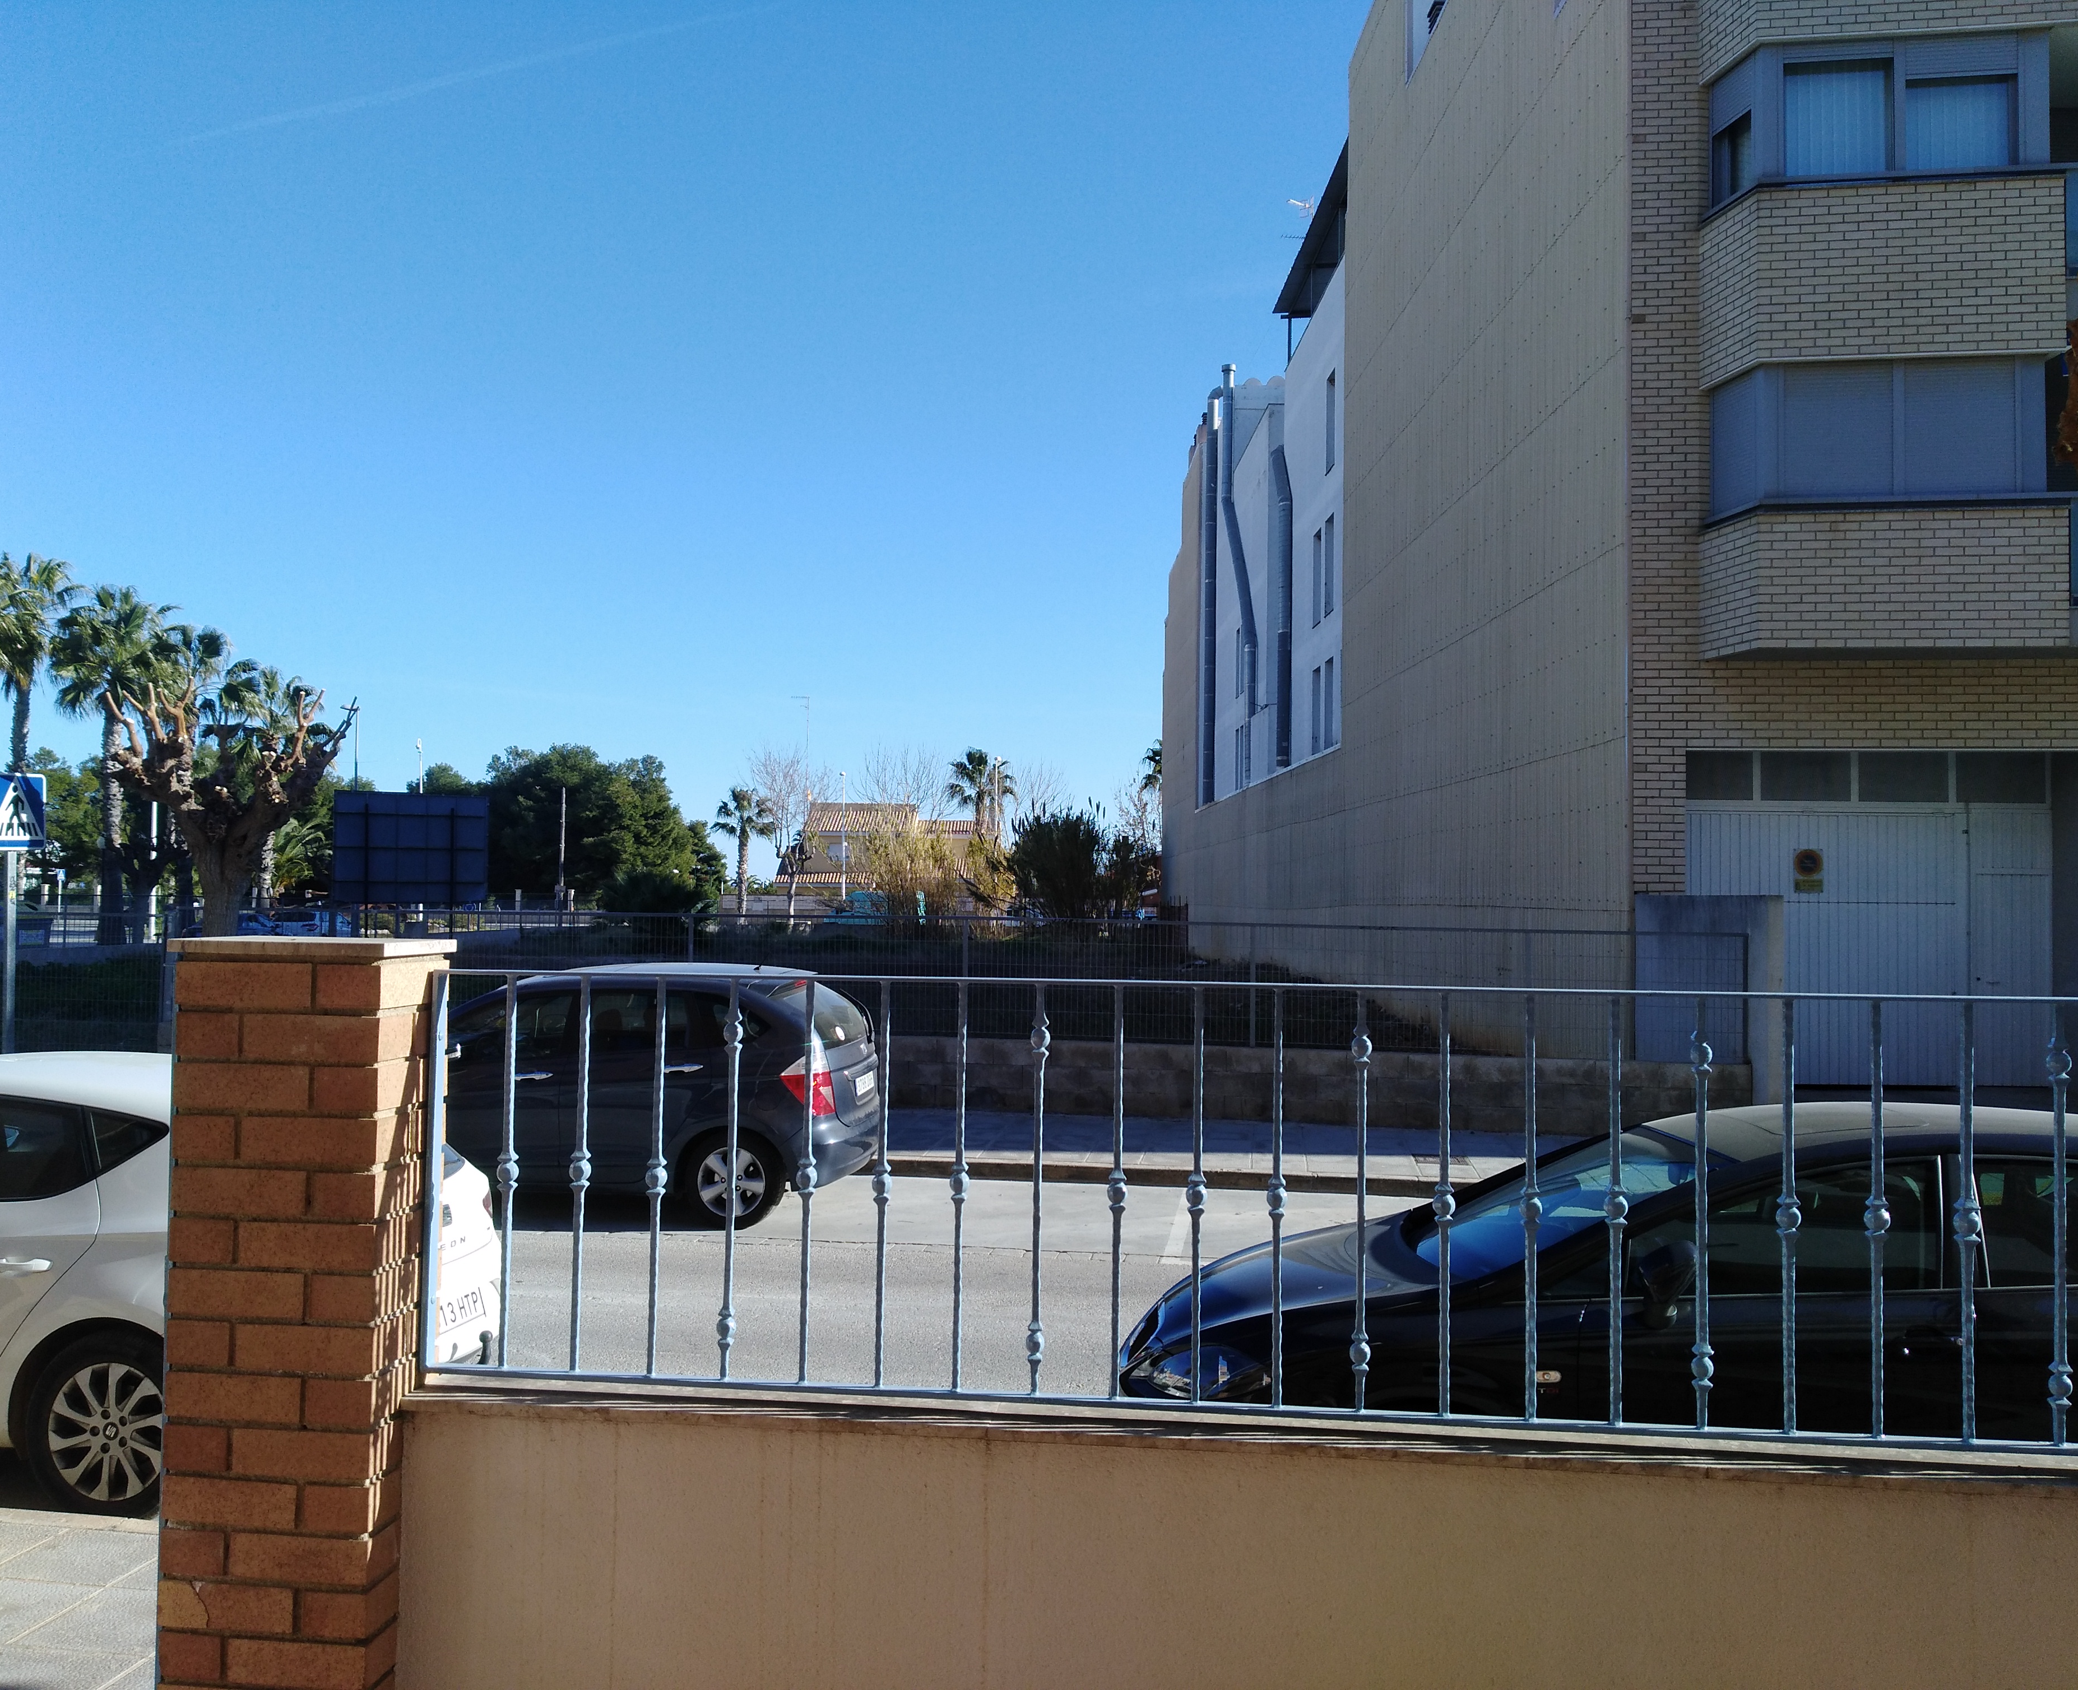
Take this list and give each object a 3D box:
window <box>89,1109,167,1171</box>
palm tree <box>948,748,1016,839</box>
[{"bbox_3d":[-3.040,0.986,5.670,0.300,0.210,0.070,0,-2,6],"label":"window"},{"bbox_3d":[-3.127,-0.127,87.846,3.500,9.830,3.500,1,-2,-2],"label":"palm tree"}]

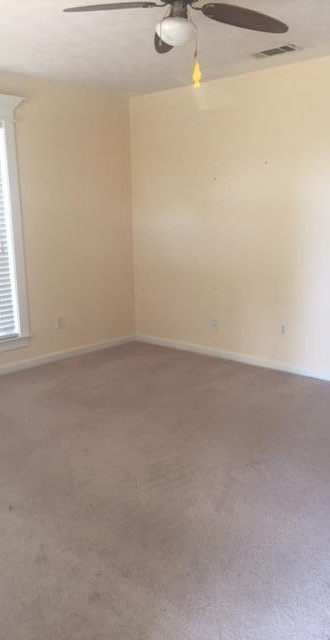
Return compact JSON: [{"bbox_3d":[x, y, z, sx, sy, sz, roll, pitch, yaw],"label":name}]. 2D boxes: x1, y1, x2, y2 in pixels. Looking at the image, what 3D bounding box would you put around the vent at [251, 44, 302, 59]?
[{"bbox_3d":[0.779,-1.877,3.772,0.370,0.020,0.140,10,15,41],"label":"vent"}]

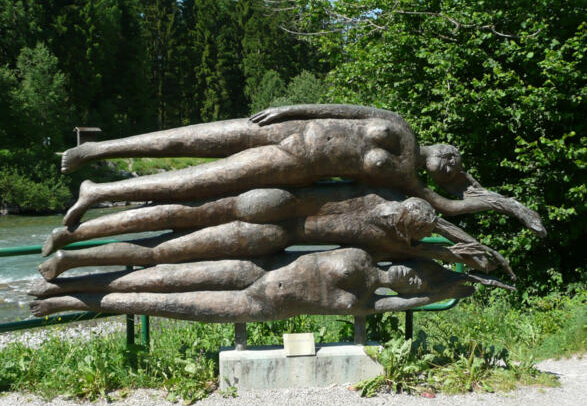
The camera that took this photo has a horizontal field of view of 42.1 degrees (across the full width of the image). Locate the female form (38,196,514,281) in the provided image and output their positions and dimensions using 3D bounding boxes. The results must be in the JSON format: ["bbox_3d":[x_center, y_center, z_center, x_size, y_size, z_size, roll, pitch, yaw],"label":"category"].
[{"bbox_3d":[-0.047,0.242,5.872,3.640,0.630,0.500,0,2,-10],"label":"female form"}]

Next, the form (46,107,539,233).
[{"bbox_3d":[0.154,-0.240,5.907,3.760,0.970,0.550,0,2,-10],"label":"form"}]

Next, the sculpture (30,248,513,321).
[{"bbox_3d":[-0.083,0.607,5.865,3.680,0.460,0.500,0,2,-10],"label":"sculpture"}]

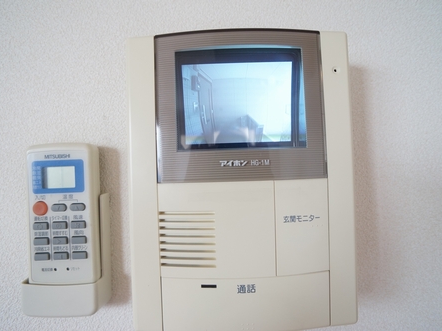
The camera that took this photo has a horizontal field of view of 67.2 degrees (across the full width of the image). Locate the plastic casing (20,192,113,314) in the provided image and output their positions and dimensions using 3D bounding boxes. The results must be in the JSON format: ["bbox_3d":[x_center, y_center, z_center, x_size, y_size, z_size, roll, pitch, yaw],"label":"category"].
[{"bbox_3d":[-0.132,0.074,0.287,0.061,0.096,0.030,-1,0,0],"label":"plastic casing"}]

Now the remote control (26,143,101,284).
[{"bbox_3d":[-0.132,0.050,0.284,0.056,0.137,0.018,-1,0,0],"label":"remote control"}]

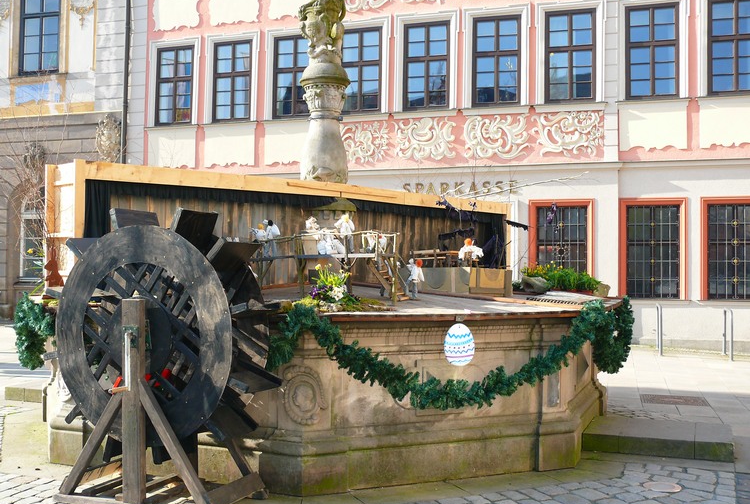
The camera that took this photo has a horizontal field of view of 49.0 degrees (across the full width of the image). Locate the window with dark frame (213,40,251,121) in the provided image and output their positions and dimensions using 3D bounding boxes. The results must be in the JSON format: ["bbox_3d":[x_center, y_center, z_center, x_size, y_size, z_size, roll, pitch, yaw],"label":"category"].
[{"bbox_3d":[-3.439,-4.130,20.000,1.018,1.946,0.150,0,-2,19],"label":"window with dark frame"}]

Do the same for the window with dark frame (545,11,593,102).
[{"bbox_3d":[3.951,-3.951,16.609,1.002,1.858,0.140,0,-2,19],"label":"window with dark frame"}]

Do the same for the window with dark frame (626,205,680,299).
[{"bbox_3d":[5.685,0.004,16.804,1.034,1.902,0.150,0,-2,19],"label":"window with dark frame"}]

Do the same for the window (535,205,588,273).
[{"bbox_3d":[3.760,0.001,16.512,0.982,1.811,0.140,0,-2,19],"label":"window"}]

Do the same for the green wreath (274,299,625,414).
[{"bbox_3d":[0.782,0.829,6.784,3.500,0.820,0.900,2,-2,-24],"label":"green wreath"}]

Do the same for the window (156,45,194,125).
[{"bbox_3d":[-4.741,-3.957,19.569,1.002,1.858,0.140,0,-2,19],"label":"window"}]

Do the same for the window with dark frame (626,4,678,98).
[{"bbox_3d":[5.727,-4.114,16.981,1.042,1.946,0.150,0,-2,19],"label":"window with dark frame"}]

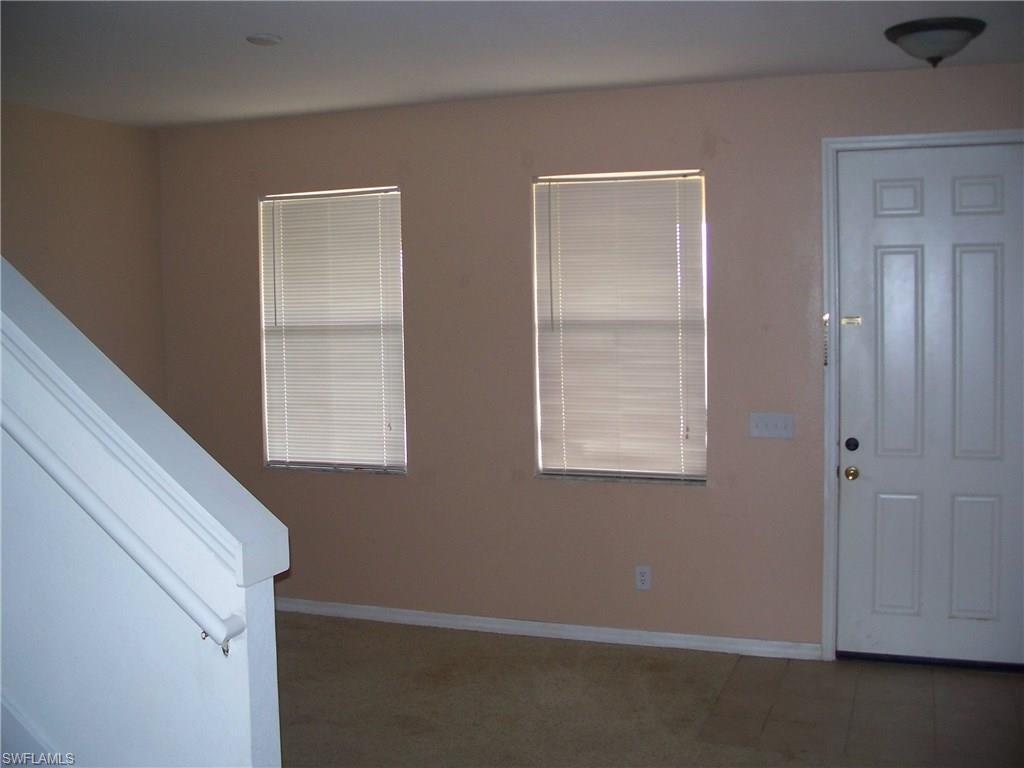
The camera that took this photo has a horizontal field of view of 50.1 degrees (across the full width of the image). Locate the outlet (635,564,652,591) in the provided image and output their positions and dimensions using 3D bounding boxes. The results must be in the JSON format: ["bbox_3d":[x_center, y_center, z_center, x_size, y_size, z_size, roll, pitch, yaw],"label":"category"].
[{"bbox_3d":[0.668,0.986,5.561,0.075,0.120,0.012,1,4,19],"label":"outlet"}]

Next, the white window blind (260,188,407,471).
[{"bbox_3d":[-0.994,-0.301,6.096,0.875,1.520,0.050,1,4,19],"label":"white window blind"}]

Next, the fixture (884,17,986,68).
[{"bbox_3d":[1.639,-1.312,4.239,0.366,0.172,0.366,1,4,19],"label":"fixture"}]

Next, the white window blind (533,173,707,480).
[{"bbox_3d":[0.549,-0.290,5.561,0.875,1.520,0.050,1,4,19],"label":"white window blind"}]

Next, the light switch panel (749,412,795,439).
[{"bbox_3d":[1.258,0.203,5.301,0.210,0.117,0.012,1,4,19],"label":"light switch panel"}]

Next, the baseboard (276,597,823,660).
[{"bbox_3d":[-0.116,1.280,5.851,3.415,0.082,0.017,1,4,19],"label":"baseboard"}]

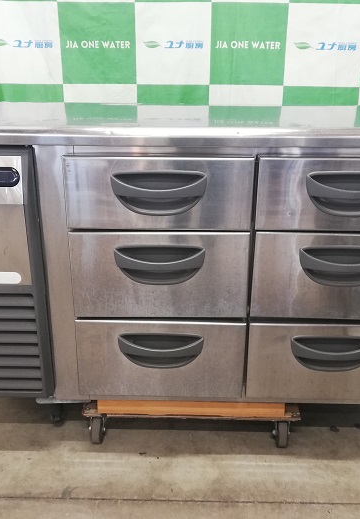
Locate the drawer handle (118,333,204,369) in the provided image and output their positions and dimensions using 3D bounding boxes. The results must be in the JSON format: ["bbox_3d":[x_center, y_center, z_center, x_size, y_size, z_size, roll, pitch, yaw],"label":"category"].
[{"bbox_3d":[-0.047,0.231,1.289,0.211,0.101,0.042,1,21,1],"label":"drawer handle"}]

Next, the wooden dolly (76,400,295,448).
[{"bbox_3d":[0.037,0.368,1.631,0.590,0.160,0.480,1,21,1],"label":"wooden dolly"}]

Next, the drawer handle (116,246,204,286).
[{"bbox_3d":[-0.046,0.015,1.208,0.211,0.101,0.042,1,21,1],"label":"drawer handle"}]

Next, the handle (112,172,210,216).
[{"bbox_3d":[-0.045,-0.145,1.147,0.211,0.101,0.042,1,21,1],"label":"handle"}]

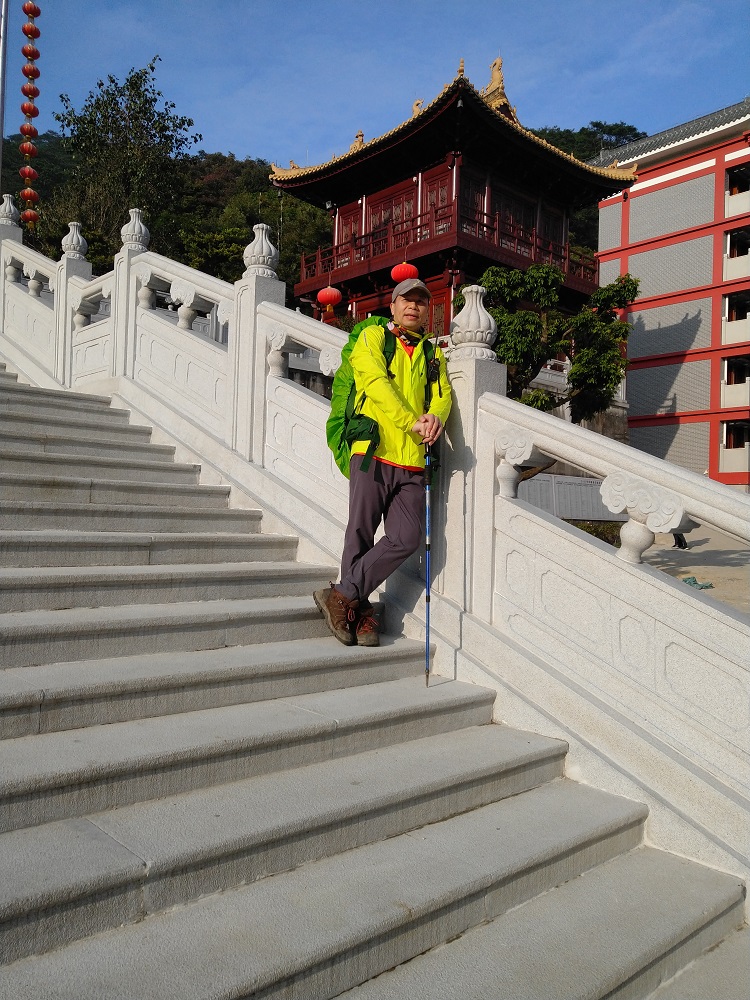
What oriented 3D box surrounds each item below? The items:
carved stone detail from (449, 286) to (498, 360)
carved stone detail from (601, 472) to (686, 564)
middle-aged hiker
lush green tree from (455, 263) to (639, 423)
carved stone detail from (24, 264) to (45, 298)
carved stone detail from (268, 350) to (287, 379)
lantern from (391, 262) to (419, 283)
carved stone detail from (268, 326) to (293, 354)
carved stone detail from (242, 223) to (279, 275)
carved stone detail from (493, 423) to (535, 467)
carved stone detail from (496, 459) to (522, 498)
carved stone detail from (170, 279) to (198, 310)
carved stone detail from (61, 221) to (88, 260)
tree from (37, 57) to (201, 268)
[{"bbox_3d":[0.473,-0.843,3.764,0.231,0.378,0.231,2,-2,0],"label":"carved stone detail"},{"bbox_3d":[1.093,0.074,3.086,0.180,0.360,0.355,3,-2,-43],"label":"carved stone detail"},{"bbox_3d":[0.055,-0.165,3.550,0.570,1.680,0.580,2,-2,-30],"label":"middle-aged hiker"},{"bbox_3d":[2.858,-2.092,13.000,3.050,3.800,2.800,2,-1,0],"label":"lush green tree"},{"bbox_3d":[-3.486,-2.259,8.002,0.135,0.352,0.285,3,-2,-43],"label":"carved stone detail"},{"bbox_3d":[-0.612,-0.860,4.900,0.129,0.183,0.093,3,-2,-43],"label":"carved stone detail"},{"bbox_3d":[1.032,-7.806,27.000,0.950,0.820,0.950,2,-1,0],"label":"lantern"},{"bbox_3d":[-0.575,-0.984,4.847,0.098,0.165,0.180,3,-2,-43],"label":"carved stone detail"},{"bbox_3d":[-0.744,-1.631,5.110,0.235,0.365,0.235,2,-1,0],"label":"carved stone detail"},{"bbox_3d":[0.686,-0.234,3.532,0.170,0.190,0.215,3,-2,-43],"label":"carved stone detail"},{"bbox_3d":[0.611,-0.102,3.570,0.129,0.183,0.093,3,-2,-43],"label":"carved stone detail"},{"bbox_3d":[-1.329,-1.503,5.726,0.170,0.250,0.360,3,-2,-43],"label":"carved stone detail"},{"bbox_3d":[-2.812,-2.410,7.313,0.231,0.378,0.231,3,-2,-43],"label":"carved stone detail"},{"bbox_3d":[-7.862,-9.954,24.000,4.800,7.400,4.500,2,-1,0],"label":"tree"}]

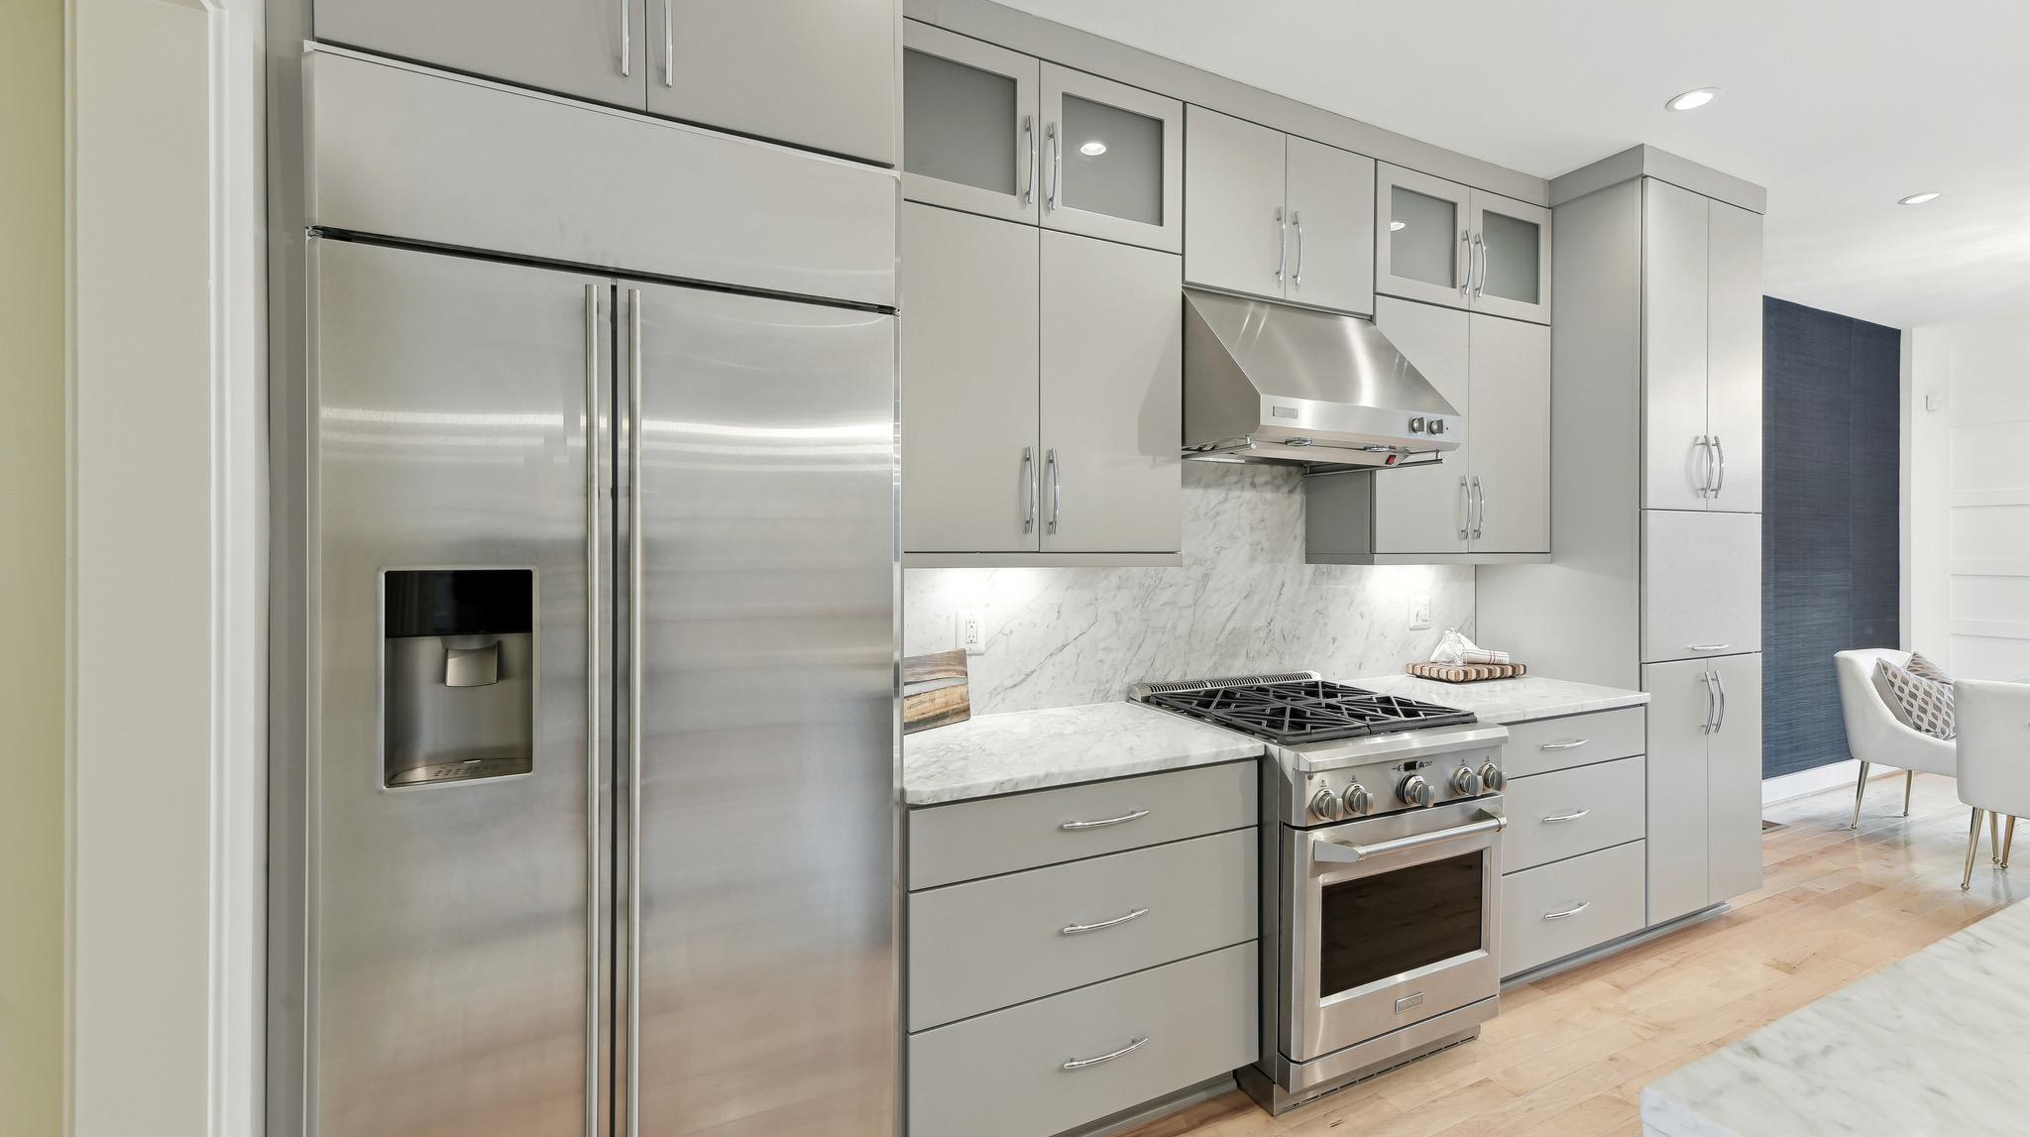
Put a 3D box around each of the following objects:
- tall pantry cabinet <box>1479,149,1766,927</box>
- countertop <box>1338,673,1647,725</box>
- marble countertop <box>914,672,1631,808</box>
[{"bbox_3d":[2.356,-0.075,3.100,0.785,2.697,0.618,0,1,-25],"label":"tall pantry cabinet"},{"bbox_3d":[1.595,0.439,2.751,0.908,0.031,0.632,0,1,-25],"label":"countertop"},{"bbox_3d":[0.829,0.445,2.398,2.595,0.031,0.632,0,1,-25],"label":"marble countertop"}]

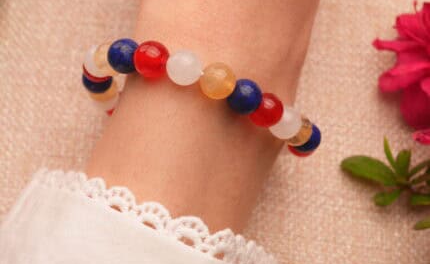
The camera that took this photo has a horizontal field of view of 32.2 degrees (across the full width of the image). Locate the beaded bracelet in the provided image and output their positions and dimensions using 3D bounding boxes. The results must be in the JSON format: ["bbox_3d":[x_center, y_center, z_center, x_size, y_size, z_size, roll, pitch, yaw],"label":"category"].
[{"bbox_3d":[-0.004,-0.007,0.203,0.067,0.070,0.011,18,79,6],"label":"beaded bracelet"}]

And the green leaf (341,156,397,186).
[{"bbox_3d":[0.047,0.011,0.227,0.018,0.003,0.007,17,76,-6],"label":"green leaf"}]

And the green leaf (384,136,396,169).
[{"bbox_3d":[0.053,0.006,0.225,0.002,0.004,0.012,-19,116,12],"label":"green leaf"}]

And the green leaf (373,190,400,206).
[{"bbox_3d":[0.053,0.020,0.229,0.009,0.002,0.004,-19,76,0],"label":"green leaf"}]

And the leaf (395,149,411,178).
[{"bbox_3d":[0.056,0.010,0.225,0.004,0.011,0.002,3,34,2],"label":"leaf"}]

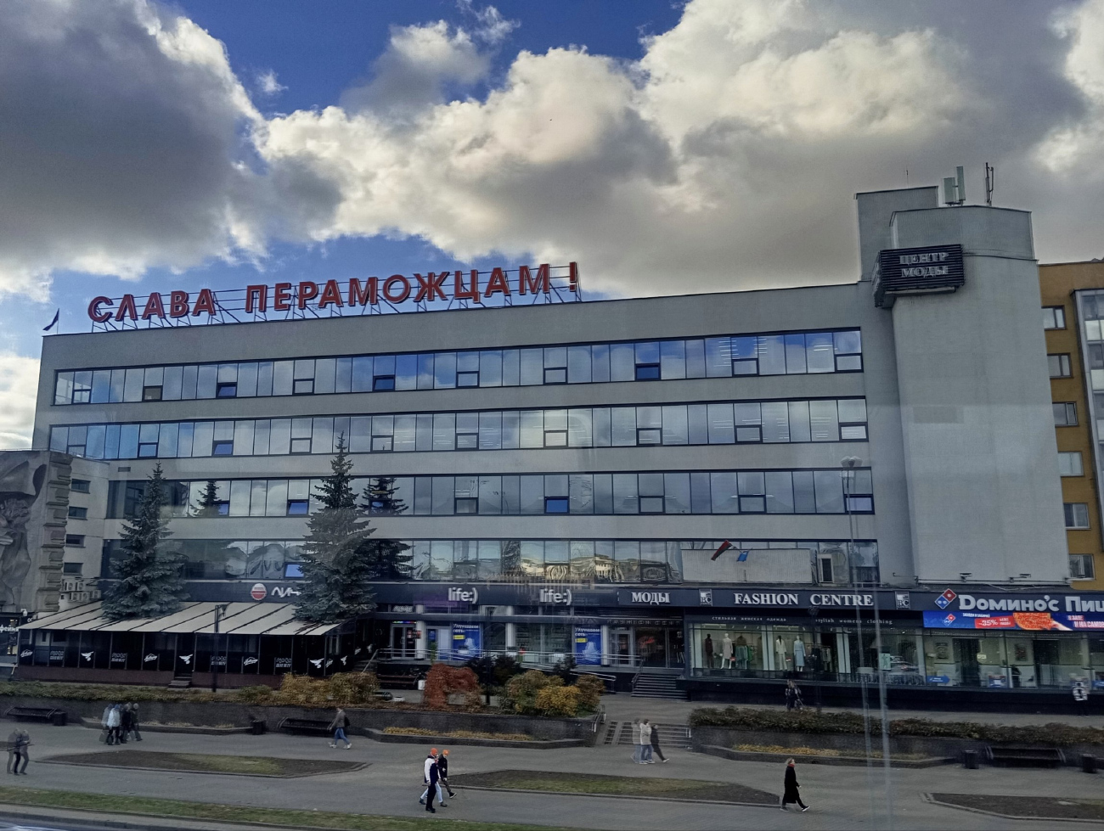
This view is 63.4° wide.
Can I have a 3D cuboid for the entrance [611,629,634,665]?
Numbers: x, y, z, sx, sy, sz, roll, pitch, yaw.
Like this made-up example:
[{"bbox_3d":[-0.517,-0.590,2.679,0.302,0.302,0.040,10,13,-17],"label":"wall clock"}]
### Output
[{"bbox_3d":[3.843,12.852,49.333,1.380,2.100,0.200,-2,-10,13],"label":"entrance"}]

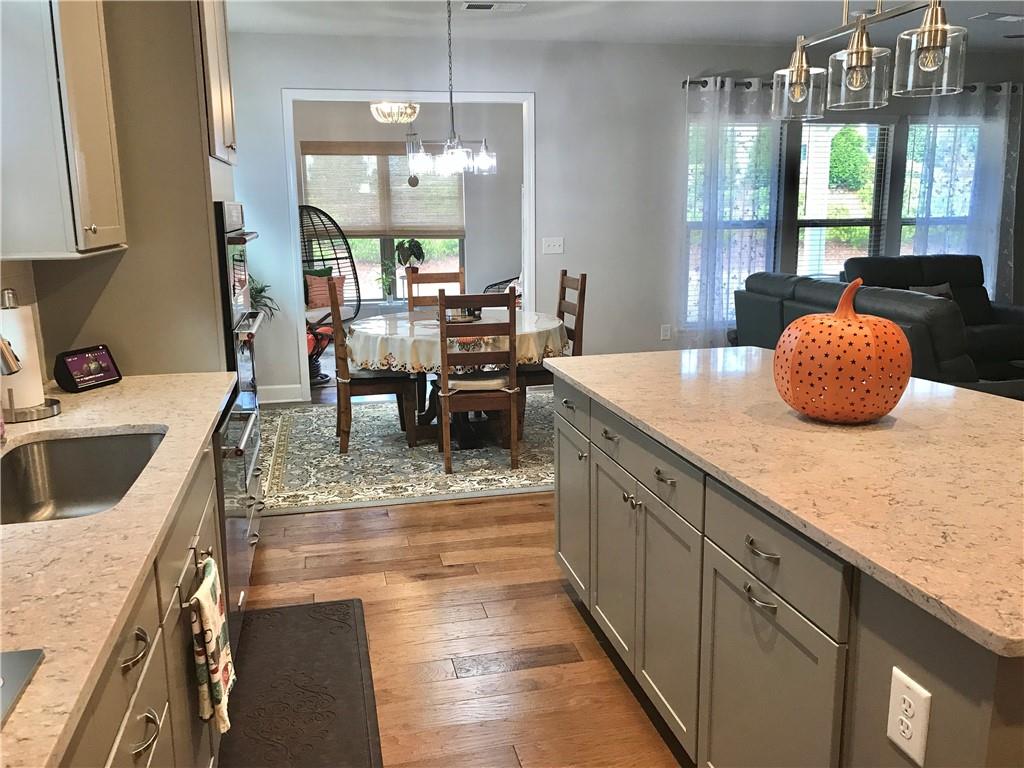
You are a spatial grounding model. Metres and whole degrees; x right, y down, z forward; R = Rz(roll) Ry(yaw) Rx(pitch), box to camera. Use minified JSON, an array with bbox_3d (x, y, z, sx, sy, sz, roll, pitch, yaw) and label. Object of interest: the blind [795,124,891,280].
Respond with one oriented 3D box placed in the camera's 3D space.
[{"bbox_3d":[2.942,-1.449,7.417,0.921,1.683,0.059,-3,12,-13],"label":"blind"}]

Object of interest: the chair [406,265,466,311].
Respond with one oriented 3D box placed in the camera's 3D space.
[{"bbox_3d":[-0.513,-0.304,6.061,0.450,1.049,0.505,-3,12,-12],"label":"chair"}]

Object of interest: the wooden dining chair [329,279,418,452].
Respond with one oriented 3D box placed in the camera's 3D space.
[{"bbox_3d":[-0.884,-0.138,5.267,0.505,1.049,0.450,-4,12,-15],"label":"wooden dining chair"}]

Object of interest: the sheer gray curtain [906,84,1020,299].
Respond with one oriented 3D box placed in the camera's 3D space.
[{"bbox_3d":[4.150,-1.458,7.554,1.089,2.435,0.119,-3,12,-13],"label":"sheer gray curtain"}]

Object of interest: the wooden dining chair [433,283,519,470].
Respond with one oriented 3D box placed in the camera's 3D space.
[{"bbox_3d":[-0.207,-0.059,4.834,0.450,1.049,0.505,-2,12,-8],"label":"wooden dining chair"}]

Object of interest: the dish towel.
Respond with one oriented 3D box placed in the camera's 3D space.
[{"bbox_3d":[-0.605,0.538,1.697,0.069,0.305,0.286,-3,12,-13],"label":"dish towel"}]

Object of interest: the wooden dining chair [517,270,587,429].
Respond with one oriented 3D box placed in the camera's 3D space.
[{"bbox_3d":[0.200,-0.206,5.530,0.505,1.049,0.450,-4,12,-15],"label":"wooden dining chair"}]

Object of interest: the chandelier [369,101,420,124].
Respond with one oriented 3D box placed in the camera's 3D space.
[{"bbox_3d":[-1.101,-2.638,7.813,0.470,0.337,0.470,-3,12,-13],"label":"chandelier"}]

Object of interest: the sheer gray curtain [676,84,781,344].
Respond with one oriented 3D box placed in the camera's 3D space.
[{"bbox_3d":[1.835,-1.322,7.037,0.851,2.435,0.119,-3,12,-13],"label":"sheer gray curtain"}]

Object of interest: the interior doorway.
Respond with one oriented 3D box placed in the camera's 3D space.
[{"bbox_3d":[-0.765,-1.095,6.636,1.930,2.376,0.148,-3,12,-13],"label":"interior doorway"}]

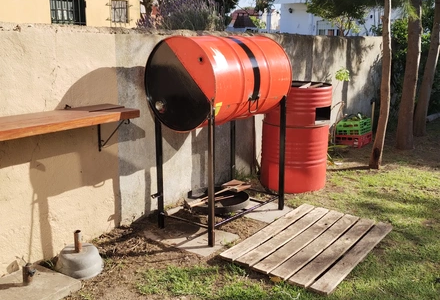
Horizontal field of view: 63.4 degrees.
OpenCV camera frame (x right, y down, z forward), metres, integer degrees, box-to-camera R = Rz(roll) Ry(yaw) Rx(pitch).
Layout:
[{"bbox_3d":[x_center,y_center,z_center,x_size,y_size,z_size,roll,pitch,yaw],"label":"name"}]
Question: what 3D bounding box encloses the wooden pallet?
[{"bbox_3d":[0.584,0.577,2.216,0.619,0.055,0.983,10,17,39],"label":"wooden pallet"}]

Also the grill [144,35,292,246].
[{"bbox_3d":[0.041,-0.127,2.520,0.610,1.301,0.890,9,17,38],"label":"grill"}]

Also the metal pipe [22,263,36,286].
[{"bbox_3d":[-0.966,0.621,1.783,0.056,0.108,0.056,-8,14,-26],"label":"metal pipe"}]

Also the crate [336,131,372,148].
[{"bbox_3d":[1.868,-0.170,4.922,0.330,0.175,0.450,10,17,39],"label":"crate"}]

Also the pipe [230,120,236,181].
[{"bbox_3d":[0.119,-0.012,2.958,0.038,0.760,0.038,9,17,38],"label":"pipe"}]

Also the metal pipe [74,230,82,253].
[{"bbox_3d":[-0.795,0.508,1.978,0.042,0.135,0.042,-1,13,0],"label":"metal pipe"}]

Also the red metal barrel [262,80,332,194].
[{"bbox_3d":[0.676,-0.133,3.200,0.585,0.892,0.585,0,15,0],"label":"red metal barrel"}]

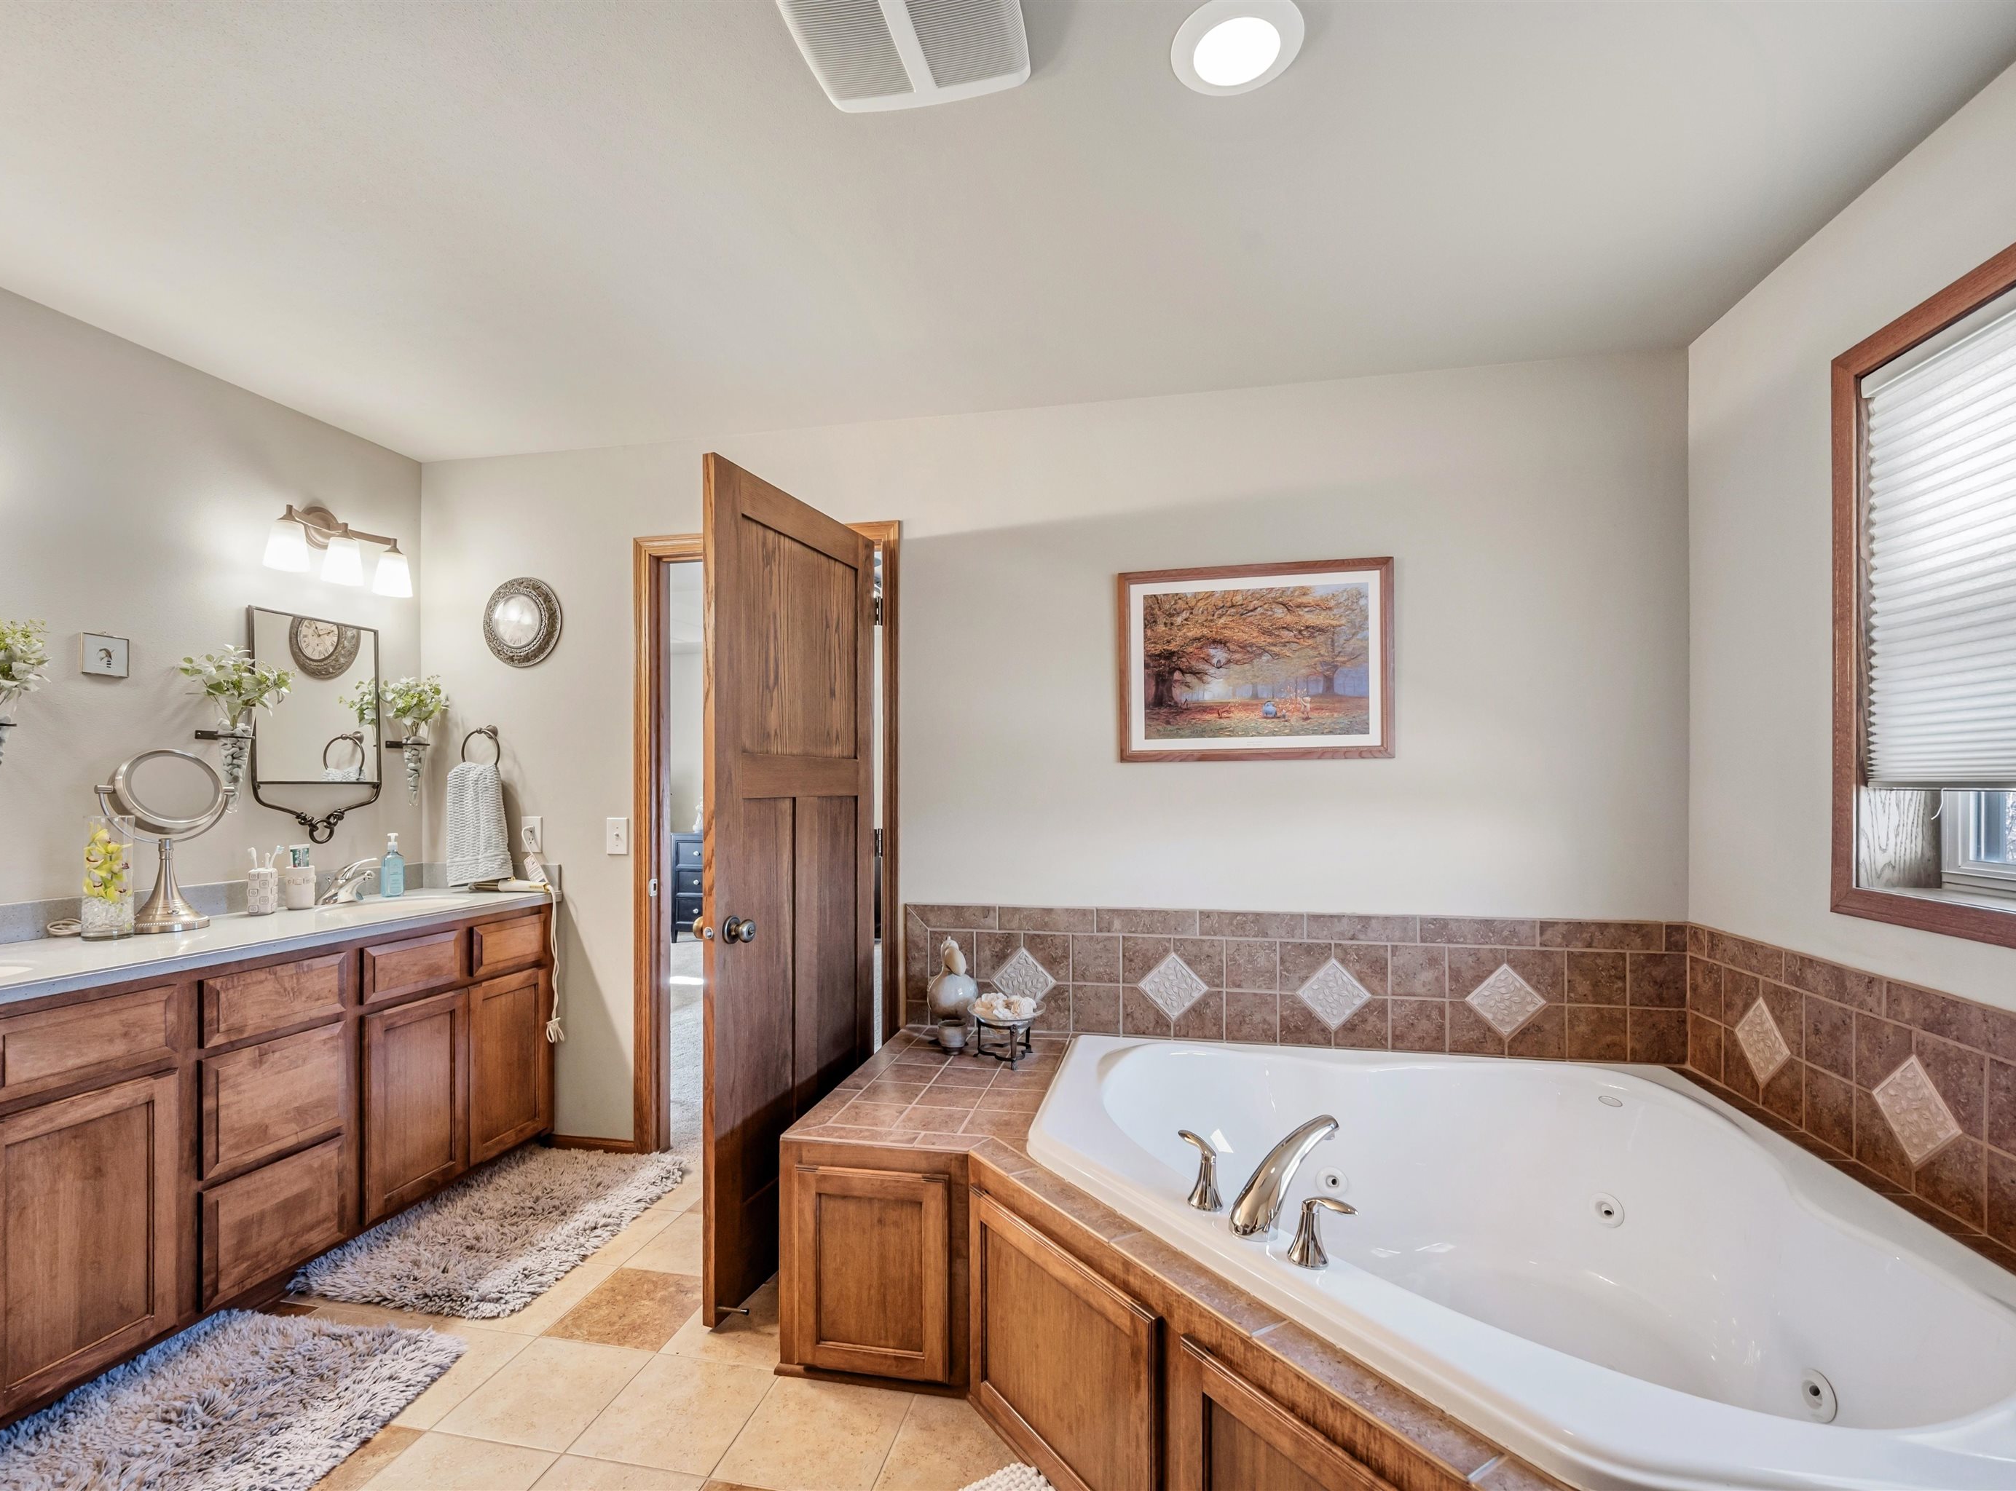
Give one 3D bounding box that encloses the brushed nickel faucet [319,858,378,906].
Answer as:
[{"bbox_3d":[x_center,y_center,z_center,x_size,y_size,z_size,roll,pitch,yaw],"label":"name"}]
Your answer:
[{"bbox_3d":[-2.078,0.433,2.775,0.165,0.137,0.130,0,-1,12],"label":"brushed nickel faucet"}]

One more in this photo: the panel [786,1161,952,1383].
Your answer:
[{"bbox_3d":[-0.289,1.120,1.856,0.350,0.436,0.022,0,-1,12],"label":"panel"}]

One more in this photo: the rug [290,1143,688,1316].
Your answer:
[{"bbox_3d":[-1.451,1.371,2.564,0.586,0.040,0.879,0,-1,11],"label":"rug"}]

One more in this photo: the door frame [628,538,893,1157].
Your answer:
[{"bbox_3d":[-0.811,0.341,2.959,0.965,2.115,0.140,0,-1,12],"label":"door frame"}]

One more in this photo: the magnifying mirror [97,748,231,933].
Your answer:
[{"bbox_3d":[-2.205,0.248,2.285,0.175,0.467,0.293,0,-1,17],"label":"magnifying mirror"}]

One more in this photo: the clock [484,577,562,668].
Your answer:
[{"bbox_3d":[-1.731,-0.439,3.105,0.323,0.323,0.050,0,-1,11],"label":"clock"}]

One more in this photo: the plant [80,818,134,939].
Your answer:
[{"bbox_3d":[-2.232,0.330,2.155,0.093,0.300,0.093,0,-1,11],"label":"plant"}]

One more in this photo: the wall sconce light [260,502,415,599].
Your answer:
[{"bbox_3d":[-2.171,-0.645,2.818,0.157,0.252,0.454,0,-1,11],"label":"wall sconce light"}]

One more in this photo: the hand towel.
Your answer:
[{"bbox_3d":[-1.882,0.275,3.094,0.247,0.449,0.091,0,-1,11],"label":"hand towel"}]

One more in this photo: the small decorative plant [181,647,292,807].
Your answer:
[{"bbox_3d":[-2.191,-0.047,2.499,0.190,0.480,0.235,0,-1,12],"label":"small decorative plant"}]

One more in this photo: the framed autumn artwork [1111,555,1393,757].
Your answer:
[{"bbox_3d":[0.728,-0.243,2.583,0.785,0.575,0.026,0,-1,12],"label":"framed autumn artwork"}]

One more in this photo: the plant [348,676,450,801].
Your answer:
[{"bbox_3d":[-2.082,-0.018,3.074,0.170,0.457,0.205,0,-1,12],"label":"plant"}]

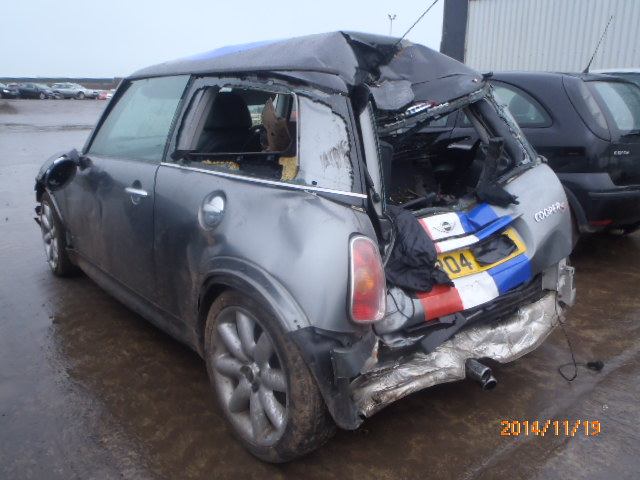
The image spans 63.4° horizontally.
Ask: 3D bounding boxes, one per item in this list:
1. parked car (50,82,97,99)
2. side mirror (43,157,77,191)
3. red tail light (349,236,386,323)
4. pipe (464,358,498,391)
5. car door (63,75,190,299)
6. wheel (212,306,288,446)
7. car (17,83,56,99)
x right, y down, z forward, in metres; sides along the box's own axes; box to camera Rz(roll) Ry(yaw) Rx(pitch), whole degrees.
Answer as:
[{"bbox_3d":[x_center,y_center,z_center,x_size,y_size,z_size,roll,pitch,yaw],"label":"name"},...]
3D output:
[{"bbox_3d":[-22.948,-13.824,48.000,4.300,1.430,1.730,3,15,9],"label":"parked car"},{"bbox_3d":[-1.323,-0.352,2.671,0.185,0.160,0.110,-11,18,-38],"label":"side mirror"},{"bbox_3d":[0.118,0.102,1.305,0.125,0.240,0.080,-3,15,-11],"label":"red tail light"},{"bbox_3d":[0.581,0.488,1.885,0.075,0.080,0.140,-11,18,-38],"label":"pipe"},{"bbox_3d":[-0.959,-0.286,2.518,0.220,0.970,1.340,-11,18,-38],"label":"car door"},{"bbox_3d":[-0.175,0.421,1.682,0.180,0.455,0.455,-11,18,-38],"label":"wheel"},{"bbox_3d":[-26.425,-13.824,48.000,4.200,1.430,1.720,3,15,9],"label":"car"}]

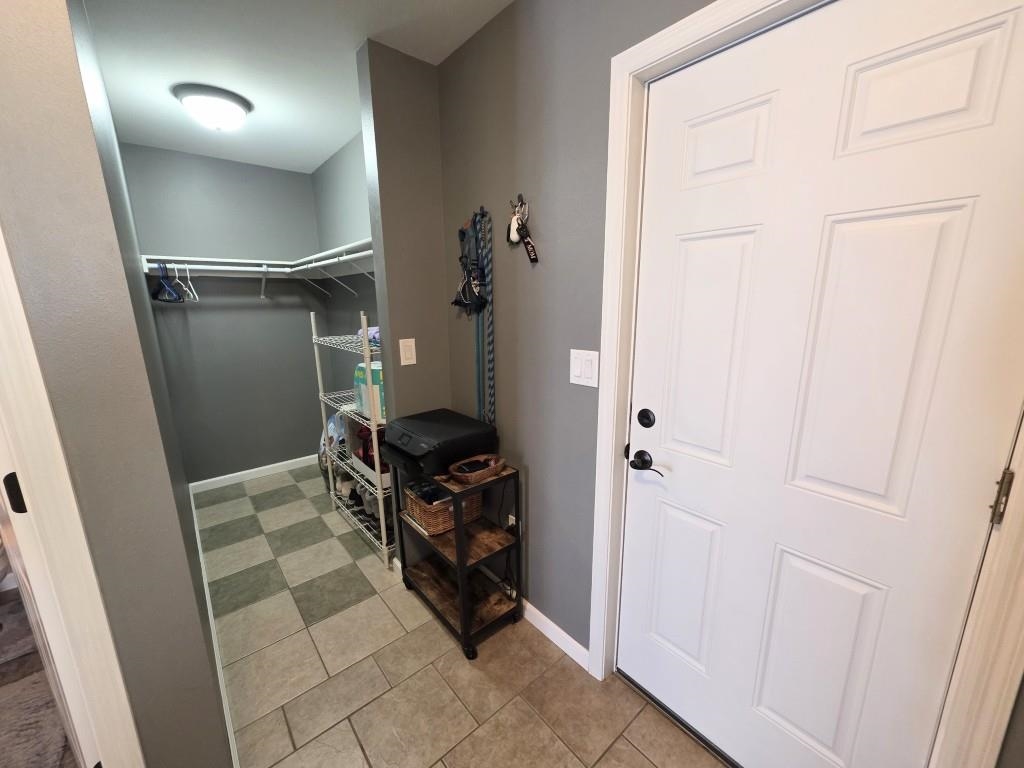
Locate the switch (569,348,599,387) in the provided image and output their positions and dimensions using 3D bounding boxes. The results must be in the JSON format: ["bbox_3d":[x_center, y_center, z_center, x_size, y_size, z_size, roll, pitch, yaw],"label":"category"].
[{"bbox_3d":[0.245,-0.052,1.328,0.010,0.120,0.115,-11,16,-40],"label":"switch"}]

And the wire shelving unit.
[{"bbox_3d":[-0.869,0.259,2.403,0.355,1.383,0.870,-11,16,-40],"label":"wire shelving unit"}]

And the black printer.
[{"bbox_3d":[-0.341,0.259,1.756,0.348,0.146,0.407,-11,16,-40],"label":"black printer"}]

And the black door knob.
[{"bbox_3d":[0.439,0.267,1.252,0.064,0.065,0.130,-11,16,-40],"label":"black door knob"}]

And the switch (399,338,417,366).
[{"bbox_3d":[-0.482,-0.149,1.800,0.077,0.120,0.010,-11,16,-40],"label":"switch"}]

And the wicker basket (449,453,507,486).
[{"bbox_3d":[-0.132,0.345,1.575,0.216,0.052,0.113,-11,16,-40],"label":"wicker basket"}]

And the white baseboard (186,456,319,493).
[{"bbox_3d":[-2.052,0.740,3.284,1.055,0.088,0.014,-10,15,-36],"label":"white baseboard"}]

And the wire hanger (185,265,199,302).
[{"bbox_3d":[-2.130,-0.666,2.546,0.420,0.238,0.016,11,17,42],"label":"wire hanger"}]

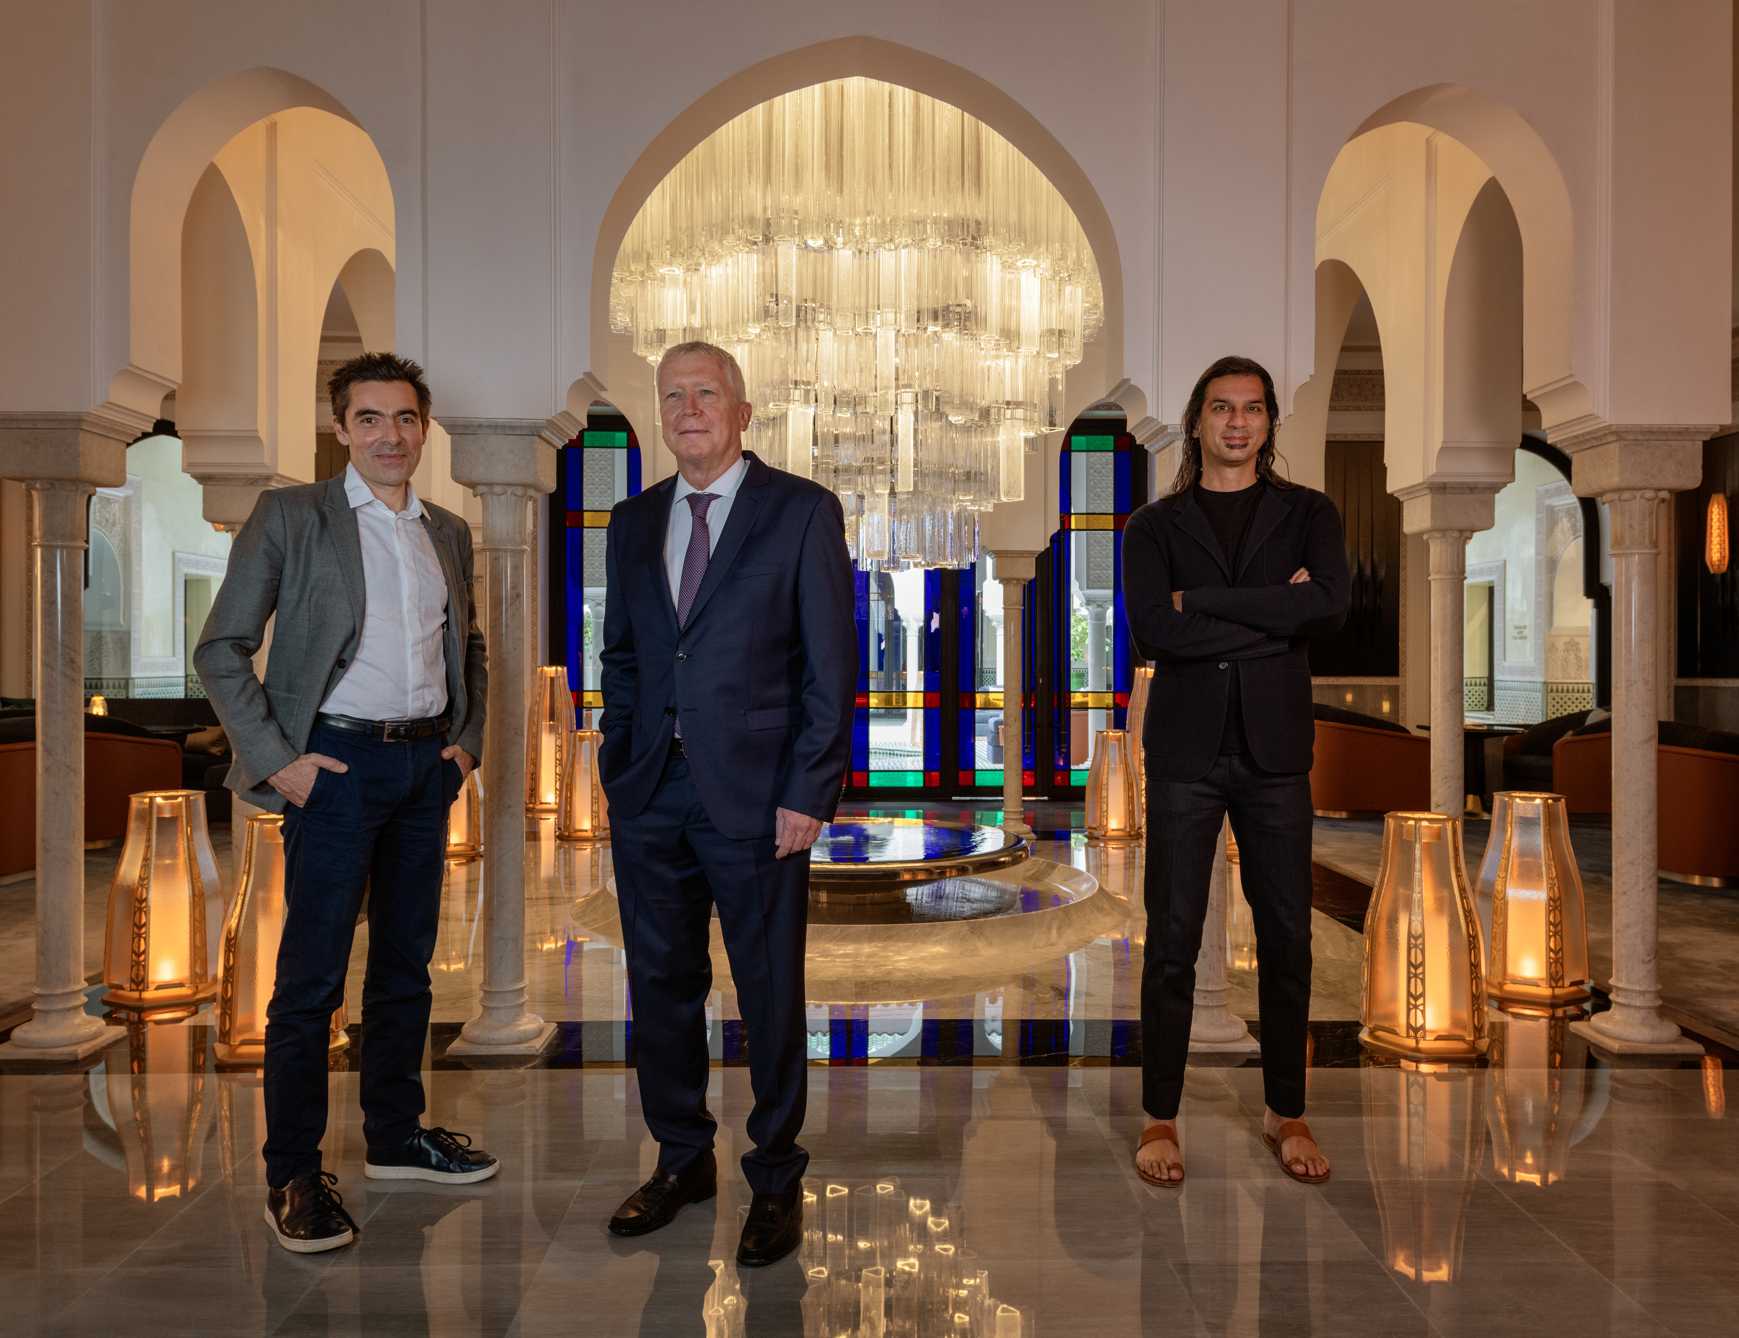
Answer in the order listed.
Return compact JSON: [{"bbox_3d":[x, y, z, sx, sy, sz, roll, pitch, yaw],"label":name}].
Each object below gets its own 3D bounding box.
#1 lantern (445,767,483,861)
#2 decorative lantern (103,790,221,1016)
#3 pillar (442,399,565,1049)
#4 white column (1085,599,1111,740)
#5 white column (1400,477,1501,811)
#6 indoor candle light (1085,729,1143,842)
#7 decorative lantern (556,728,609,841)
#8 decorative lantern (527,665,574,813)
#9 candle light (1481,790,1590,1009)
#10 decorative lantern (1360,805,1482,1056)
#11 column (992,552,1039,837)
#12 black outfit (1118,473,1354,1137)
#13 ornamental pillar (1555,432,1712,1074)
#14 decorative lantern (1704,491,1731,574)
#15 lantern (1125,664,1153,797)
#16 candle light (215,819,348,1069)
[{"bbox_3d":[-2.385,0.718,7.665,0.360,0.690,0.360,0,0,-1],"label":"lantern"},{"bbox_3d":[-2.334,0.763,4.410,0.380,0.672,0.370,0,0,-20],"label":"decorative lantern"},{"bbox_3d":[-1.064,0.194,3.899,0.270,1.805,0.270,0,0,-1],"label":"pillar"},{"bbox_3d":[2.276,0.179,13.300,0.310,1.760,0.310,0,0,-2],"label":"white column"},{"bbox_3d":[2.253,0.192,5.248,0.270,1.805,0.270,0,0,-1],"label":"white column"},{"bbox_3d":[1.559,0.722,8.518,0.360,0.690,0.360,0,0,-1],"label":"indoor candle light"},{"bbox_3d":[-1.794,0.735,8.500,0.385,0.670,0.375,0,0,-10],"label":"decorative lantern"},{"bbox_3d":[-2.415,0.523,10.200,0.420,1.070,0.410,0,0,-10],"label":"decorative lantern"},{"bbox_3d":[2.252,0.764,4.530,0.375,0.668,0.370,0,0,20],"label":"candle light"},{"bbox_3d":[1.633,0.770,3.940,0.375,0.665,0.375,0,0,25],"label":"decorative lantern"},{"bbox_3d":[0.903,0.162,8.565,0.270,1.805,0.270,0,0,-1],"label":"column"},{"bbox_3d":[0.807,0.292,2.950,0.510,1.430,0.360,0,0,12],"label":"black outfit"},{"bbox_3d":[2.280,0.202,3.970,0.270,1.805,0.270,0,0,-1],"label":"ornamental pillar"},{"bbox_3d":[6.532,-1.026,10.303,0.130,0.635,0.190,0,0,-1],"label":"decorative lantern"},{"bbox_3d":[2.152,0.523,10.200,0.420,1.070,0.410,0,0,0],"label":"lantern"},{"bbox_3d":[-1.728,0.770,3.930,0.380,0.665,0.370,0,0,-22],"label":"candle light"}]

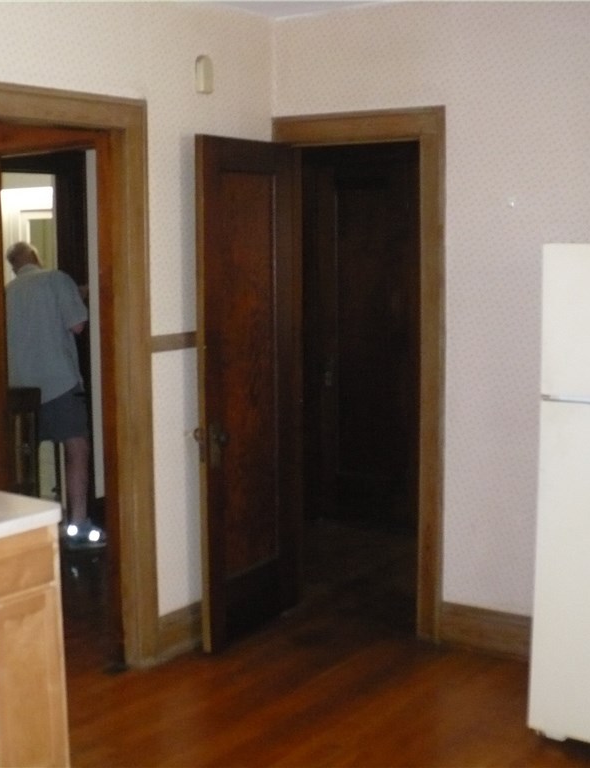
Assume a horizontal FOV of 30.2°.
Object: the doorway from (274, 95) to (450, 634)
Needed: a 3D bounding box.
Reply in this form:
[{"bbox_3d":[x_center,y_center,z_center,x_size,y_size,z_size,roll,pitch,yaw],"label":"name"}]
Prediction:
[{"bbox_3d":[0.255,-0.033,4.643,0.820,2.185,0.040,5,9,34],"label":"doorway"}]

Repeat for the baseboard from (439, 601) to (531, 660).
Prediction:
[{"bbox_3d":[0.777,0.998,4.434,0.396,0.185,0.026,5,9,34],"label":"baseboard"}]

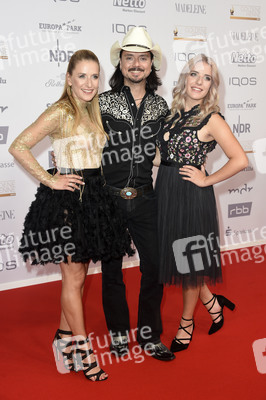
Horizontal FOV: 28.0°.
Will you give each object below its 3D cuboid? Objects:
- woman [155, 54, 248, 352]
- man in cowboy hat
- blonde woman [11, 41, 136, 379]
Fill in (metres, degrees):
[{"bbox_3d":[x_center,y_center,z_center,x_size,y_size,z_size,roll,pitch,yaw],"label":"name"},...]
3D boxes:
[{"bbox_3d":[0.391,0.015,3.230,0.550,1.730,0.420,7,13,36],"label":"woman"},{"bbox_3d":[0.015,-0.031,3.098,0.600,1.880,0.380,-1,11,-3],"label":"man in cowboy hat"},{"bbox_3d":[-0.331,0.073,2.964,0.620,1.735,0.480,-7,13,-31],"label":"blonde woman"}]

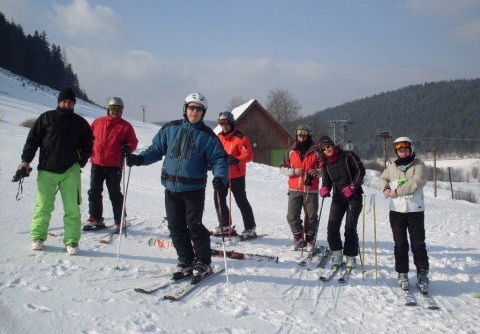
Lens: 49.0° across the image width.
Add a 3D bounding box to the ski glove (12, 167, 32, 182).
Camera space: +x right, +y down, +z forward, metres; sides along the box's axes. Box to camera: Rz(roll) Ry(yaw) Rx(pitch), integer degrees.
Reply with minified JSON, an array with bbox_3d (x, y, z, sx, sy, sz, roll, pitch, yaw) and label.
[{"bbox_3d":[-2.374,0.082,5.750,0.200,0.100,0.120,-31,11,-16],"label":"ski glove"}]

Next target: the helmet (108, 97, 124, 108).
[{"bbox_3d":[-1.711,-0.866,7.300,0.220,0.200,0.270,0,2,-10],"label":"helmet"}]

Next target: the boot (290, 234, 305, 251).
[{"bbox_3d":[0.817,1.036,7.380,0.120,0.300,0.300,3,1,30],"label":"boot"}]

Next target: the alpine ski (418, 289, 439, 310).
[{"bbox_3d":[2.090,1.360,6.000,0.110,0.090,1.500,8,2,11],"label":"alpine ski"}]

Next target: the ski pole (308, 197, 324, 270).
[{"bbox_3d":[0.934,0.778,6.448,0.060,1.070,0.060,11,-6,0],"label":"ski pole"}]

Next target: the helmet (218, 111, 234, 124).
[{"bbox_3d":[-0.191,-0.709,7.750,0.220,0.200,0.270,2,4,27],"label":"helmet"}]

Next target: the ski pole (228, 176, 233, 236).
[{"bbox_3d":[-0.143,0.507,7.750,0.060,1.150,0.060,-1,0,0],"label":"ski pole"}]

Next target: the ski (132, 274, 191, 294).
[{"bbox_3d":[-0.570,1.100,5.420,0.120,0.080,1.550,7,2,23],"label":"ski"}]

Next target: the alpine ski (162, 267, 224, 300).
[{"bbox_3d":[-0.400,1.140,5.300,0.120,0.080,1.550,6,2,18],"label":"alpine ski"}]

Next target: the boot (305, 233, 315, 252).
[{"bbox_3d":[0.977,1.053,7.350,0.120,0.300,0.300,3,1,14],"label":"boot"}]

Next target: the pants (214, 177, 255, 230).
[{"bbox_3d":[-0.084,0.501,8.000,0.460,0.840,0.460,-2,2,-44],"label":"pants"}]

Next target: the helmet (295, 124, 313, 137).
[{"bbox_3d":[0.906,-0.492,7.400,0.220,0.200,0.270,1,2,27],"label":"helmet"}]

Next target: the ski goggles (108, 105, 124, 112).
[{"bbox_3d":[-1.694,-0.795,7.200,0.180,0.085,0.100,0,2,-10],"label":"ski goggles"}]

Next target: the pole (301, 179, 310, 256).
[{"bbox_3d":[0.925,0.681,7.400,0.060,1.170,0.060,4,-1,0],"label":"pole"}]

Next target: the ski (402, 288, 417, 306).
[{"bbox_3d":[1.940,1.385,6.170,0.115,0.090,1.570,6,2,13],"label":"ski"}]

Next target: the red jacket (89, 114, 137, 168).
[{"bbox_3d":[-1.753,-0.353,7.300,0.660,0.740,0.400,0,1,7],"label":"red jacket"}]

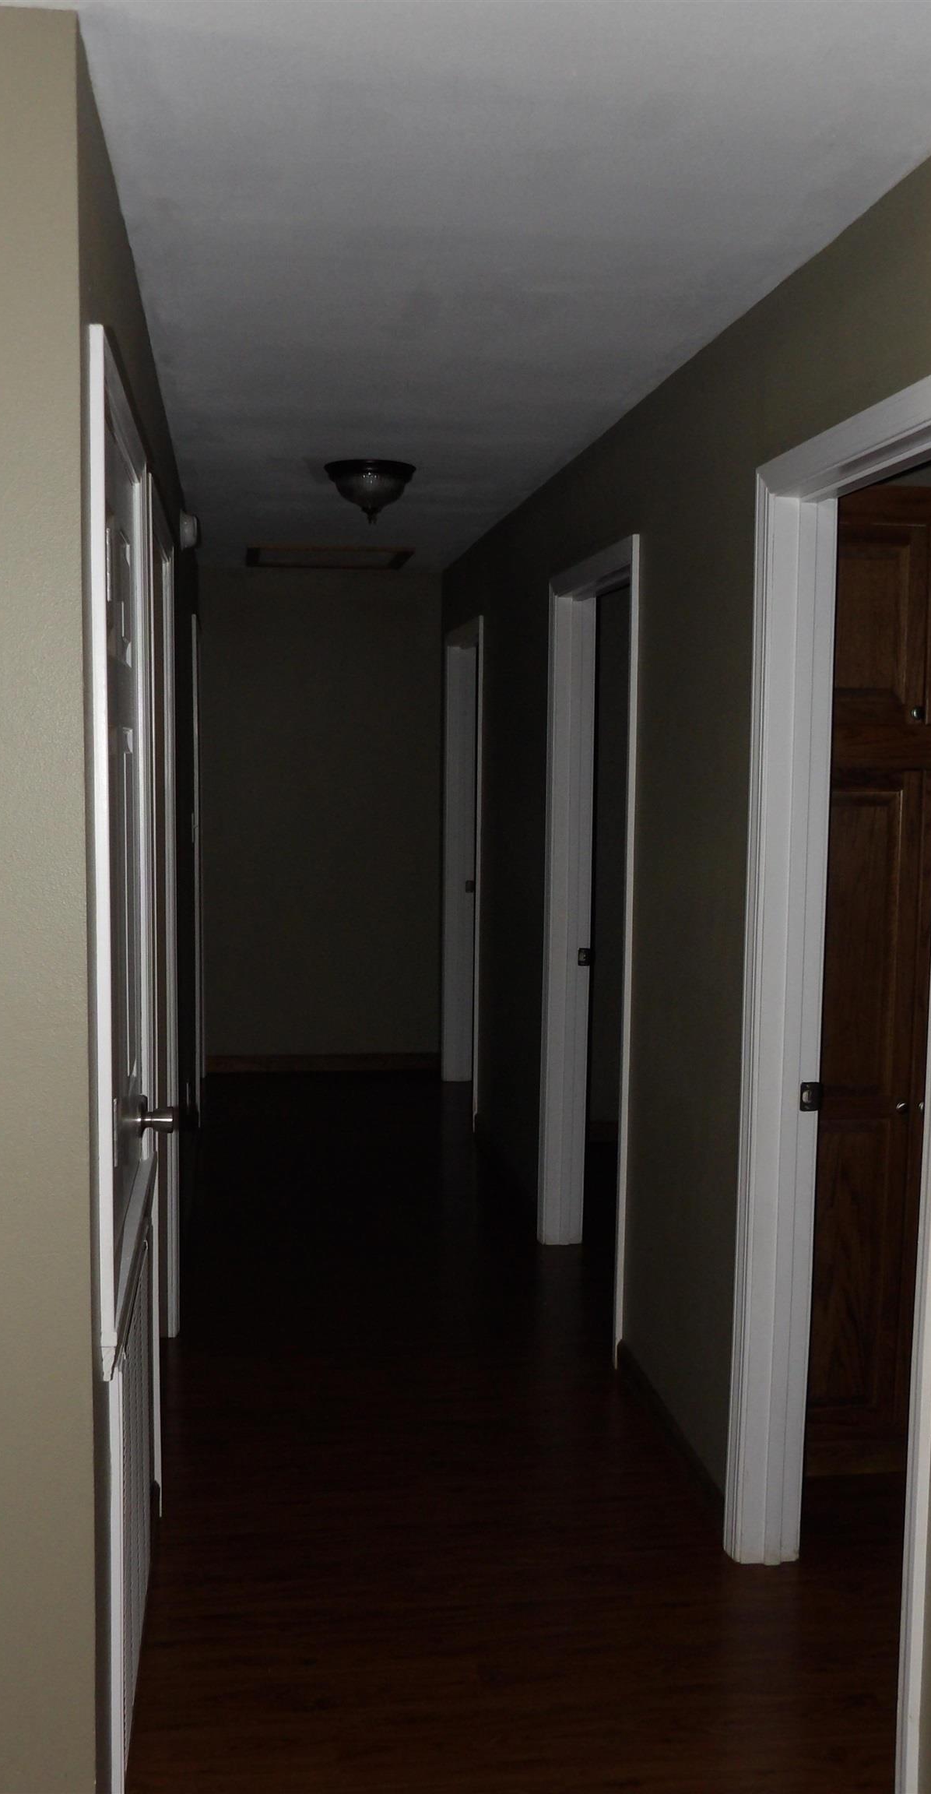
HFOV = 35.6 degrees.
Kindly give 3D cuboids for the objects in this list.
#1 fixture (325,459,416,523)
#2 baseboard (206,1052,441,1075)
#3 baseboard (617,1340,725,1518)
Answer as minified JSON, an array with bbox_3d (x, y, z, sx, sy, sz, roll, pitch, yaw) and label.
[{"bbox_3d":[-0.290,-1.223,4.420,0.278,0.162,0.278,0,6,-9],"label":"fixture"},{"bbox_3d":[-0.701,0.828,7.187,1.168,0.083,0.014,0,6,-9],"label":"baseboard"},{"bbox_3d":[0.467,1.236,3.354,0.014,0.083,0.867,0,6,-9],"label":"baseboard"}]

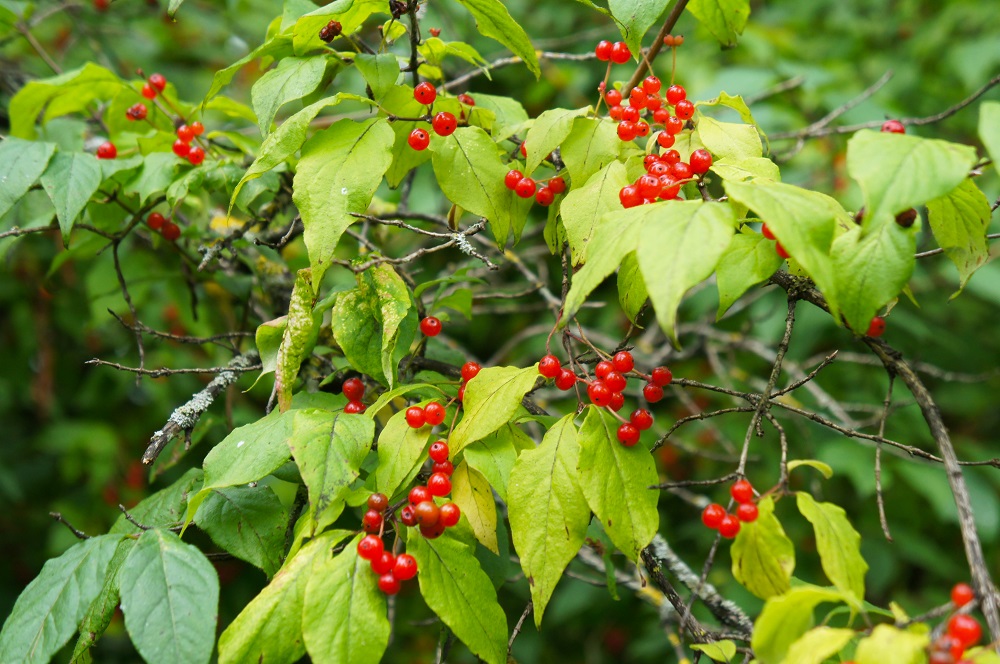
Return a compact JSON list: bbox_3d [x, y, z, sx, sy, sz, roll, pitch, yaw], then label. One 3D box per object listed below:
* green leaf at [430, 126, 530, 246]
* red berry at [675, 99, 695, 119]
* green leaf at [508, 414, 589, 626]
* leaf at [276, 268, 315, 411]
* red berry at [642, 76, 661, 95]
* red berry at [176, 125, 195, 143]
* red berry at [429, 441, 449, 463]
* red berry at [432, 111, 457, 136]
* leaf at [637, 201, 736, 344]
[{"bbox_3d":[-0.008,-0.052,0.815,0.029,0.052,0.011,-20,-23,-5],"label":"green leaf"},{"bbox_3d":[0.070,-0.084,0.860,0.007,0.008,0.007,0,10,0],"label":"red berry"},{"bbox_3d":[0.020,0.066,0.805,0.027,0.077,0.013,8,-15,6],"label":"green leaf"},{"bbox_3d":[-0.075,0.003,0.830,0.012,0.053,0.013,5,-9,18],"label":"leaf"},{"bbox_3d":[0.059,-0.095,0.880,0.007,0.007,0.007,0,10,0],"label":"red berry"},{"bbox_3d":[-0.129,-0.081,0.930,0.008,0.008,0.008,0,8,0],"label":"red berry"},{"bbox_3d":[-0.022,0.042,0.800,0.007,0.008,0.007,0,10,0],"label":"red berry"},{"bbox_3d":[-0.020,-0.074,0.810,0.009,0.009,0.009,0,10,0],"label":"red berry"},{"bbox_3d":[0.064,-0.021,0.770,0.034,0.059,0.015,16,-31,-5],"label":"leaf"}]

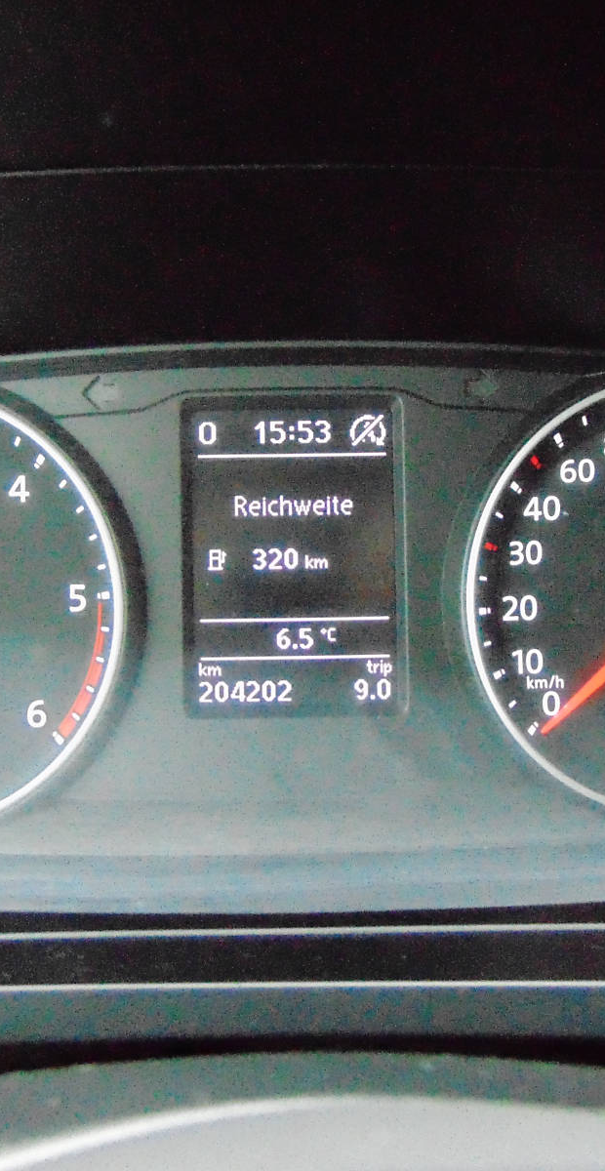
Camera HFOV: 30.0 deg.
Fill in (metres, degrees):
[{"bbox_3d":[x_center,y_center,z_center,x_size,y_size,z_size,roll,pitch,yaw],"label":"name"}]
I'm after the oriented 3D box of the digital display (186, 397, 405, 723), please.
[{"bbox_3d":[-0.002,-0.007,0.272,0.053,0.076,0.010,-1,-3,-1],"label":"digital display"}]

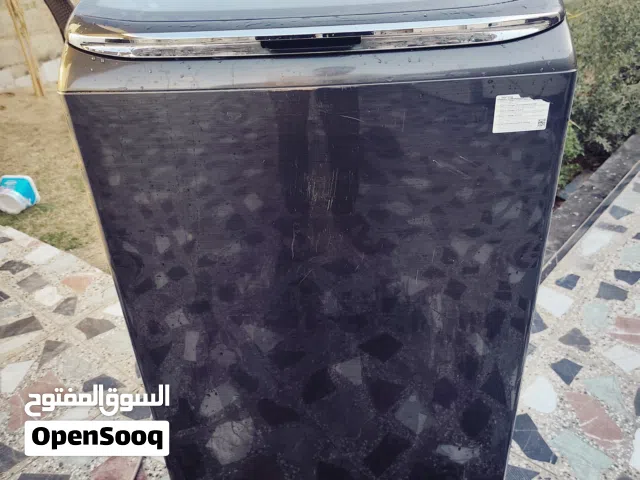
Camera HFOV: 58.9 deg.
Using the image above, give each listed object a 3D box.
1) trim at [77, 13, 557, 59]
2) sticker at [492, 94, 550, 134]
[{"bbox_3d":[-0.012,-0.247,0.697,0.615,0.036,0.040,-2,30,3],"label":"trim"},{"bbox_3d":[0.252,-0.158,0.707,0.067,0.048,0.002,-2,30,3],"label":"sticker"}]

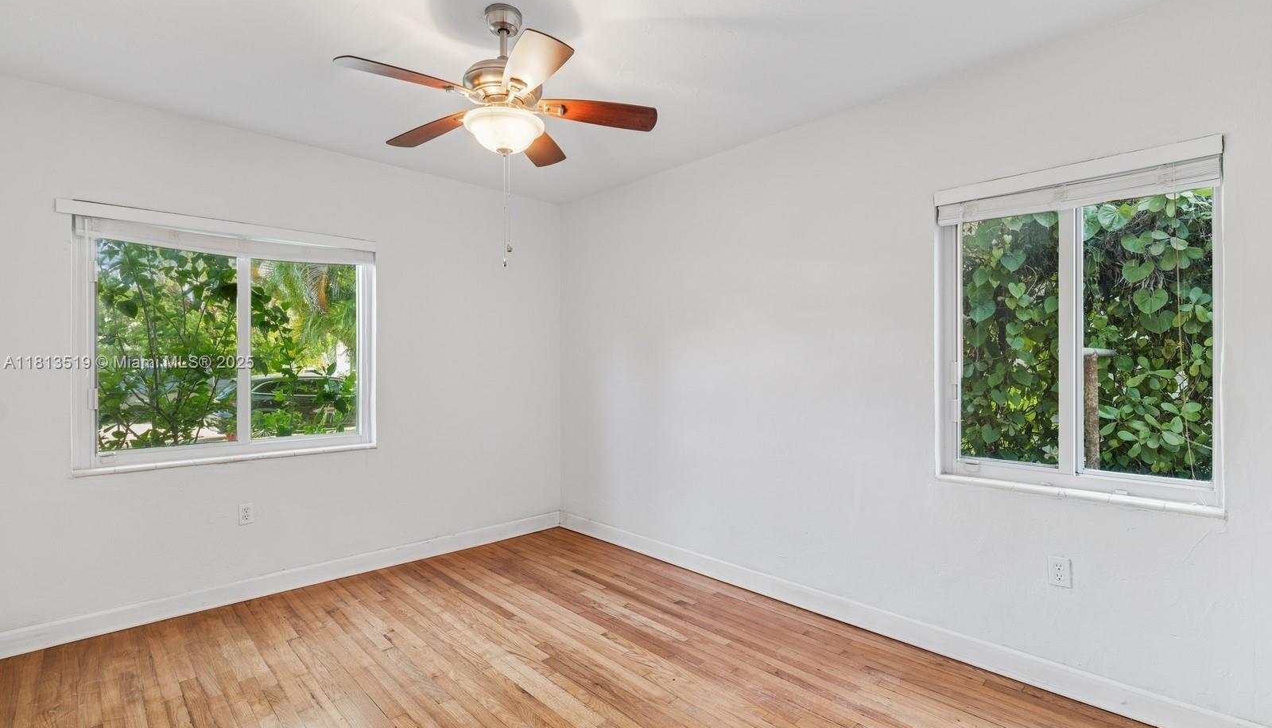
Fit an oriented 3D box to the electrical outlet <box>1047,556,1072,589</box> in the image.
[{"bbox_3d":[1.668,0.818,2.222,0.010,0.115,0.071,0,-3,-44],"label":"electrical outlet"}]

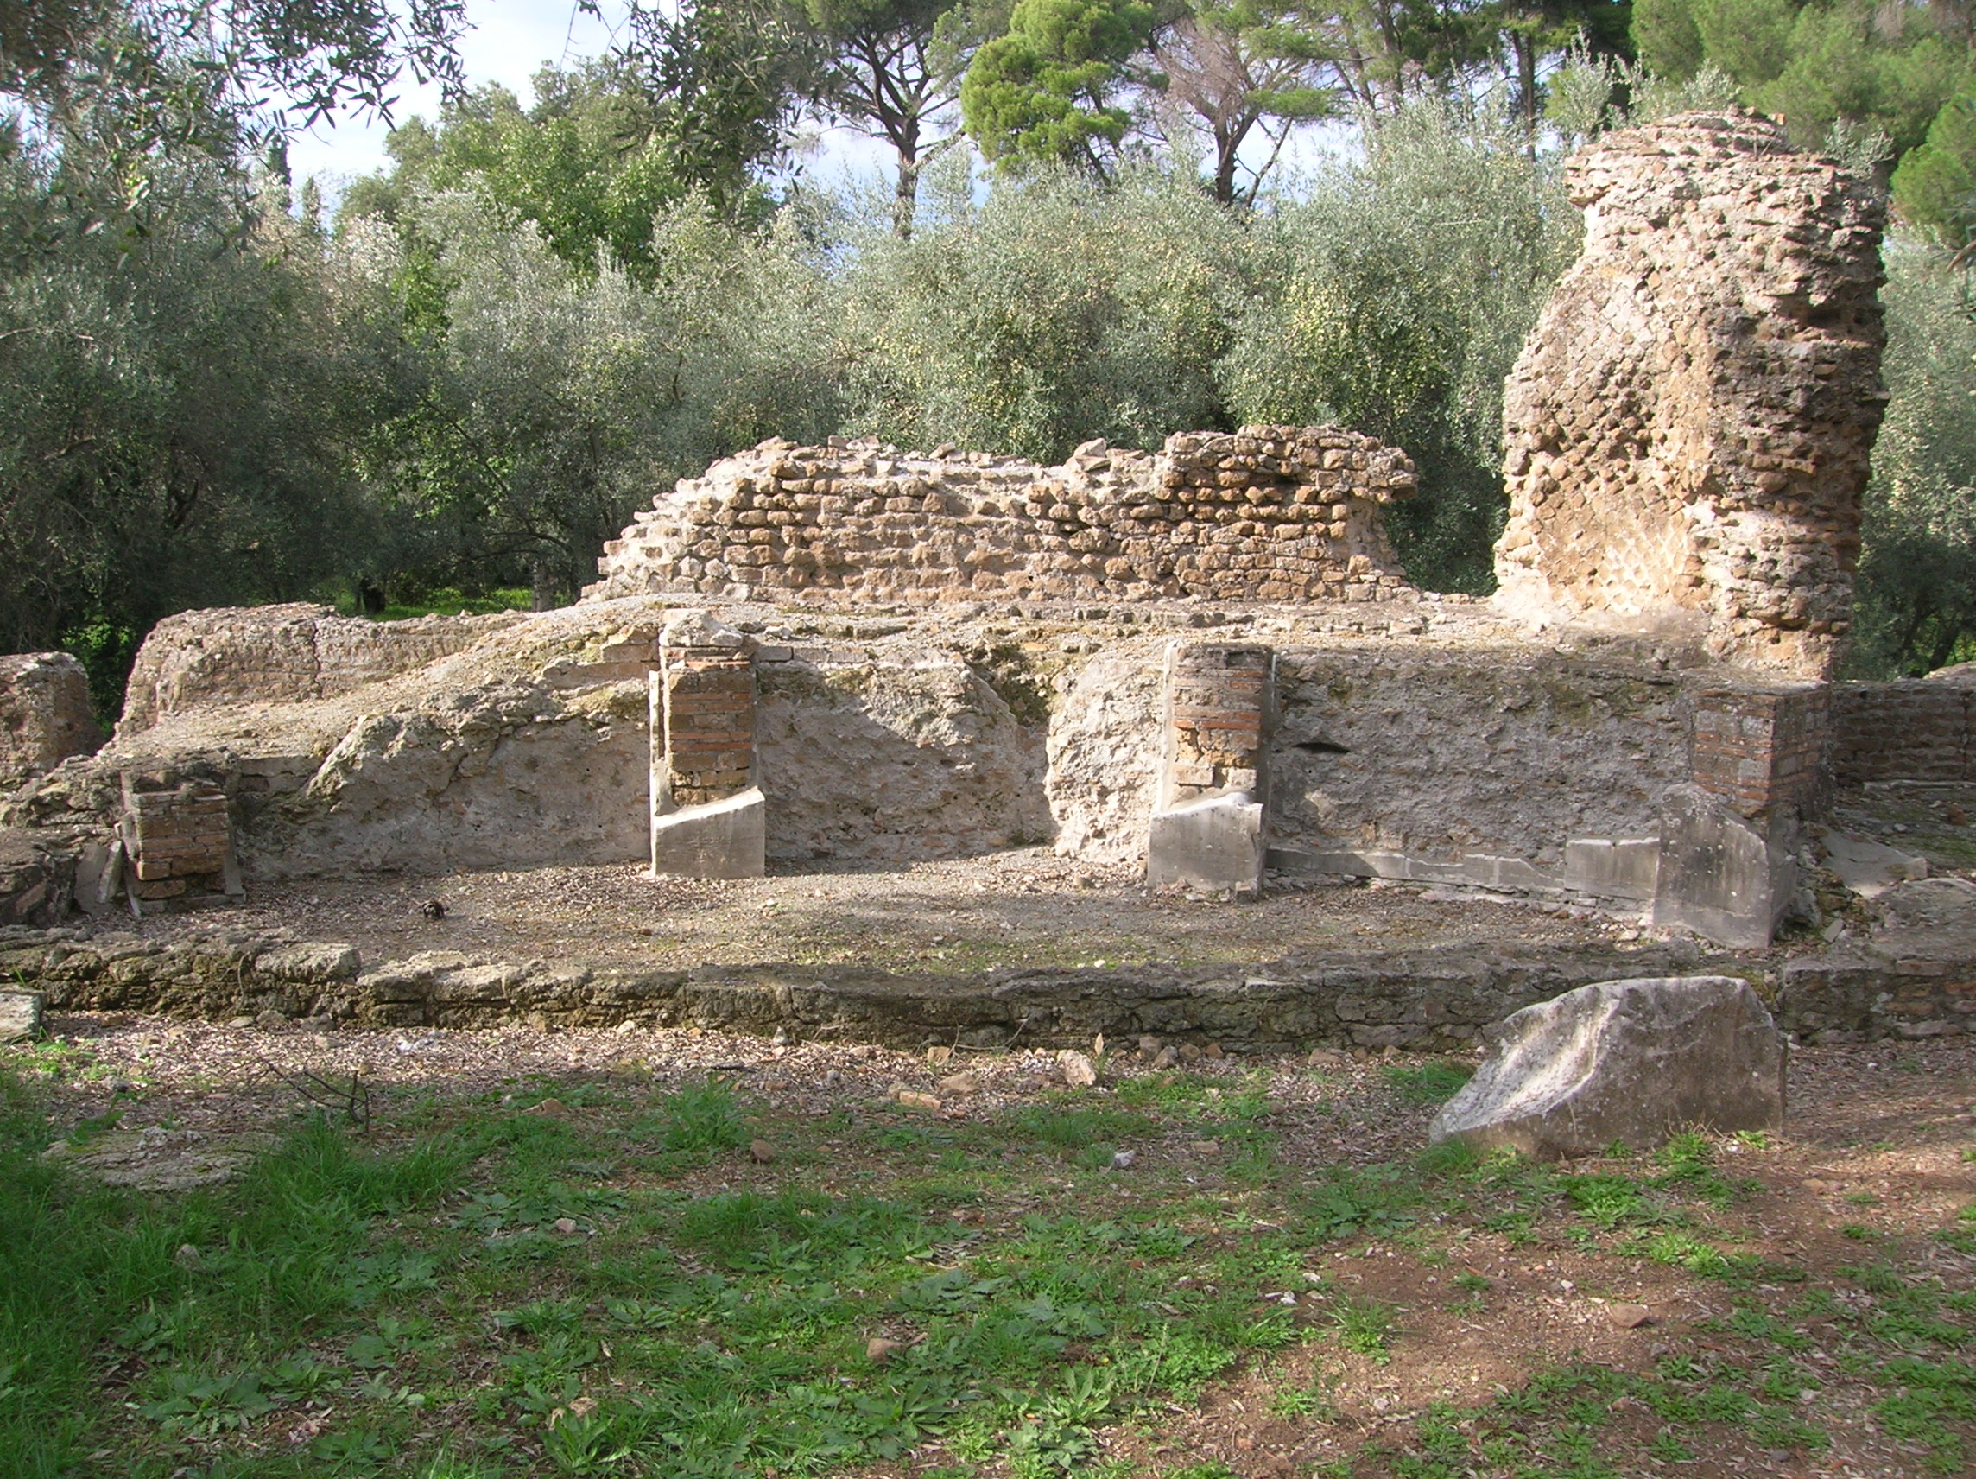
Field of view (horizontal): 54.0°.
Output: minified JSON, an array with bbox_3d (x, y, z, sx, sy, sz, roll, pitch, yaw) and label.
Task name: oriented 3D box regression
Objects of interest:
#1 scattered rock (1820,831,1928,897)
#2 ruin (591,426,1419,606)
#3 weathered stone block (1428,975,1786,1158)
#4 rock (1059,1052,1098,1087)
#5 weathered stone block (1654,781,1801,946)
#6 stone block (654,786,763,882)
[{"bbox_3d":[3.672,0.523,8.066,0.380,0.180,0.360,4,7,20],"label":"scattered rock"},{"bbox_3d":[0.080,-1.157,9.883,4.080,0.850,0.650,1,7,2],"label":"ruin"},{"bbox_3d":[1.839,0.967,5.878,0.950,0.450,0.460,1,7,0],"label":"weathered stone block"},{"bbox_3d":[0.290,1.055,6.244,0.120,0.095,0.090,1,7,0],"label":"rock"},{"bbox_3d":[2.892,0.478,7.609,0.470,0.565,0.230,6,9,36],"label":"weathered stone block"},{"bbox_3d":[-1.207,0.404,8.384,0.470,0.375,0.170,-1,7,-14],"label":"stone block"}]

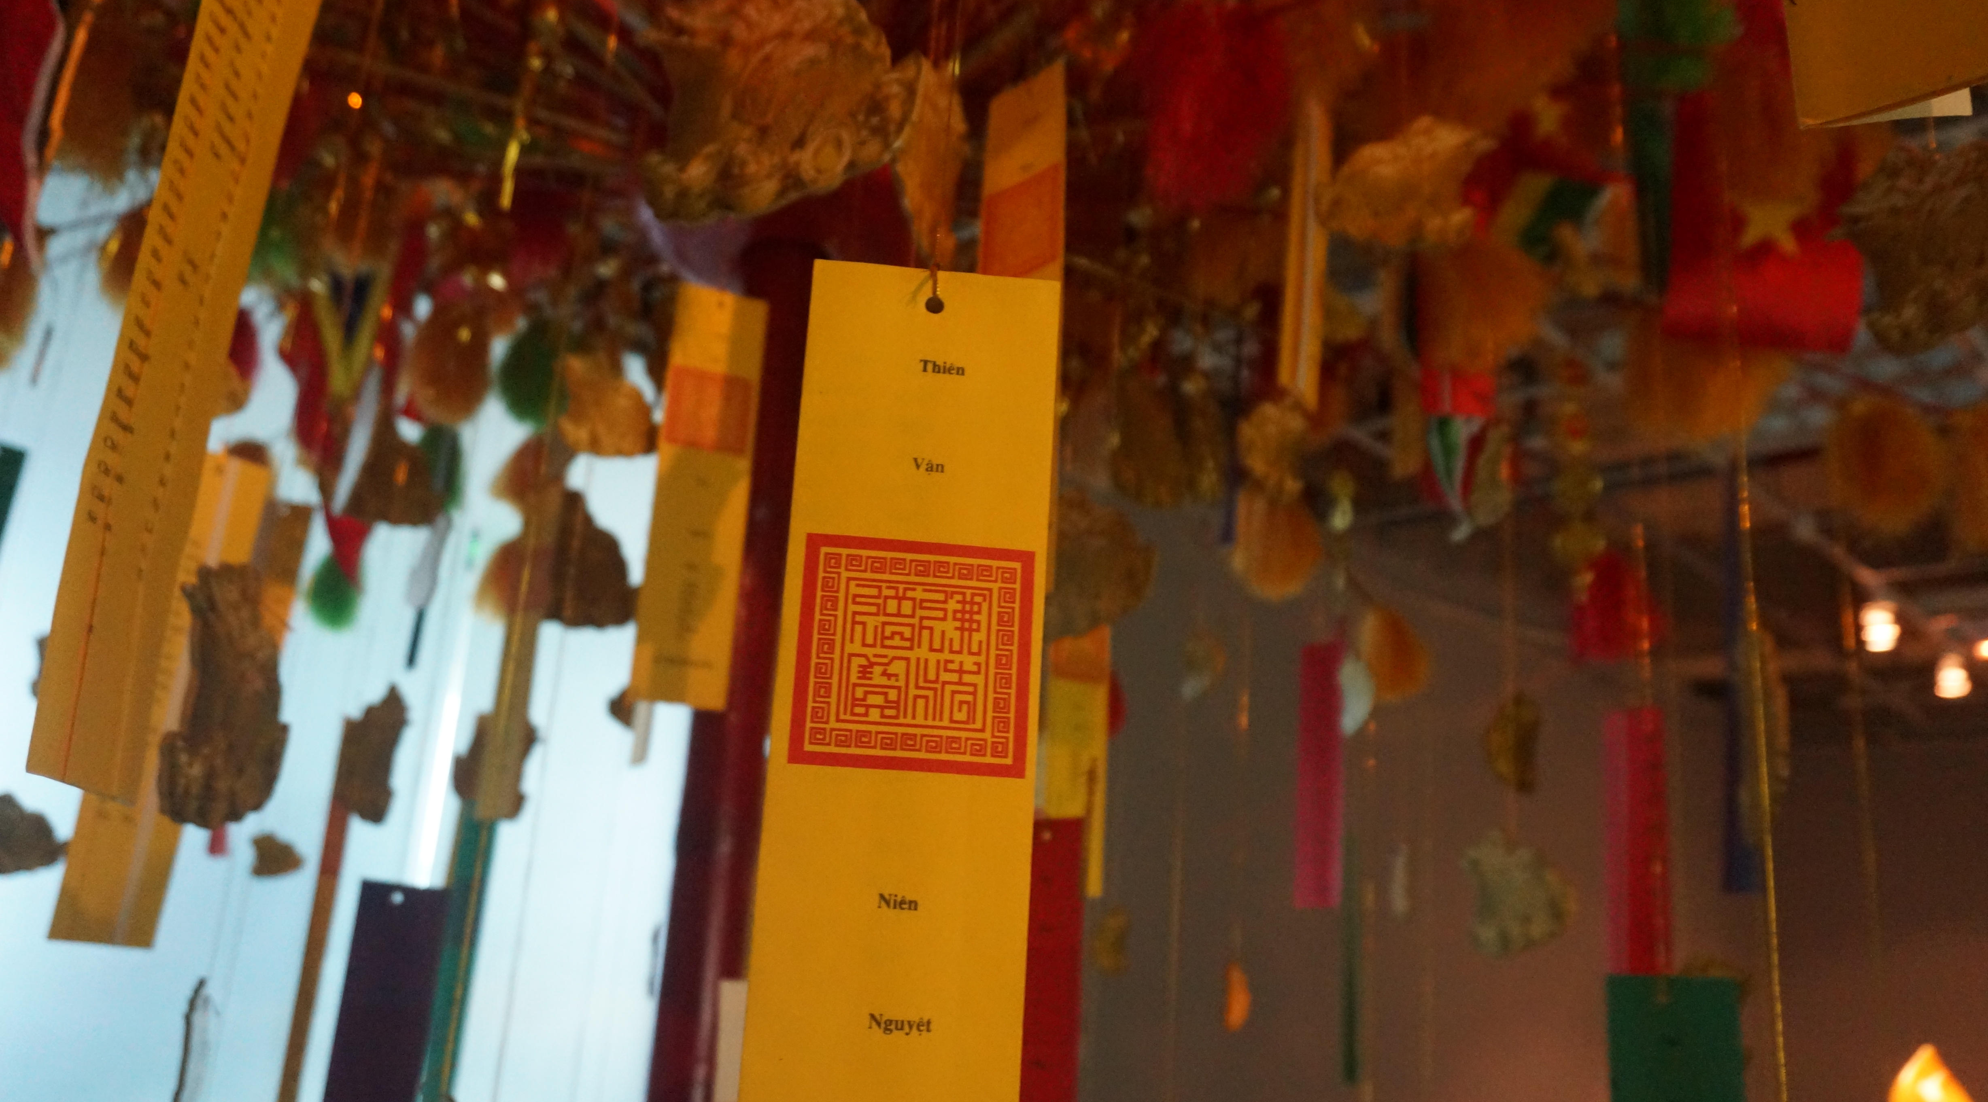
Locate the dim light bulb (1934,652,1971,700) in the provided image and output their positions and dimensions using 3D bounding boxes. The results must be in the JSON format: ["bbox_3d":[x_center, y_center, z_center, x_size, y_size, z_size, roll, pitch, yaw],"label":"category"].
[{"bbox_3d":[2.608,0.342,4.200,0.095,0.120,0.095,-6,-18,31],"label":"dim light bulb"}]

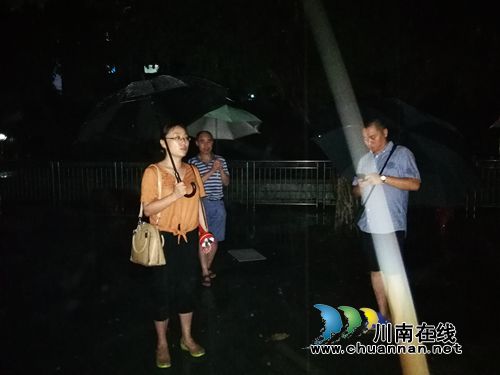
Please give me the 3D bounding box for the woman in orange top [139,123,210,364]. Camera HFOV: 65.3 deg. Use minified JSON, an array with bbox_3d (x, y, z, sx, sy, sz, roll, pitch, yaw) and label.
[{"bbox_3d":[-0.497,0.375,2.580,0.480,1.600,0.400,-2,4,-25],"label":"woman in orange top"}]

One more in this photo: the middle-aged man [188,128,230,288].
[{"bbox_3d":[-0.465,0.235,4.270,0.500,1.690,0.400,-1,3,-9],"label":"middle-aged man"}]

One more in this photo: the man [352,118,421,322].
[{"bbox_3d":[1.095,0.305,3.140,0.420,1.690,0.540,-3,5,-43],"label":"man"}]

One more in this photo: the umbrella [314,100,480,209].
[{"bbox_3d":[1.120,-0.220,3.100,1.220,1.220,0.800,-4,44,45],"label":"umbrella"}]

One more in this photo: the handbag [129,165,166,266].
[{"bbox_3d":[-0.643,0.180,2.480,0.170,0.630,0.280,-3,4,-37],"label":"handbag"}]

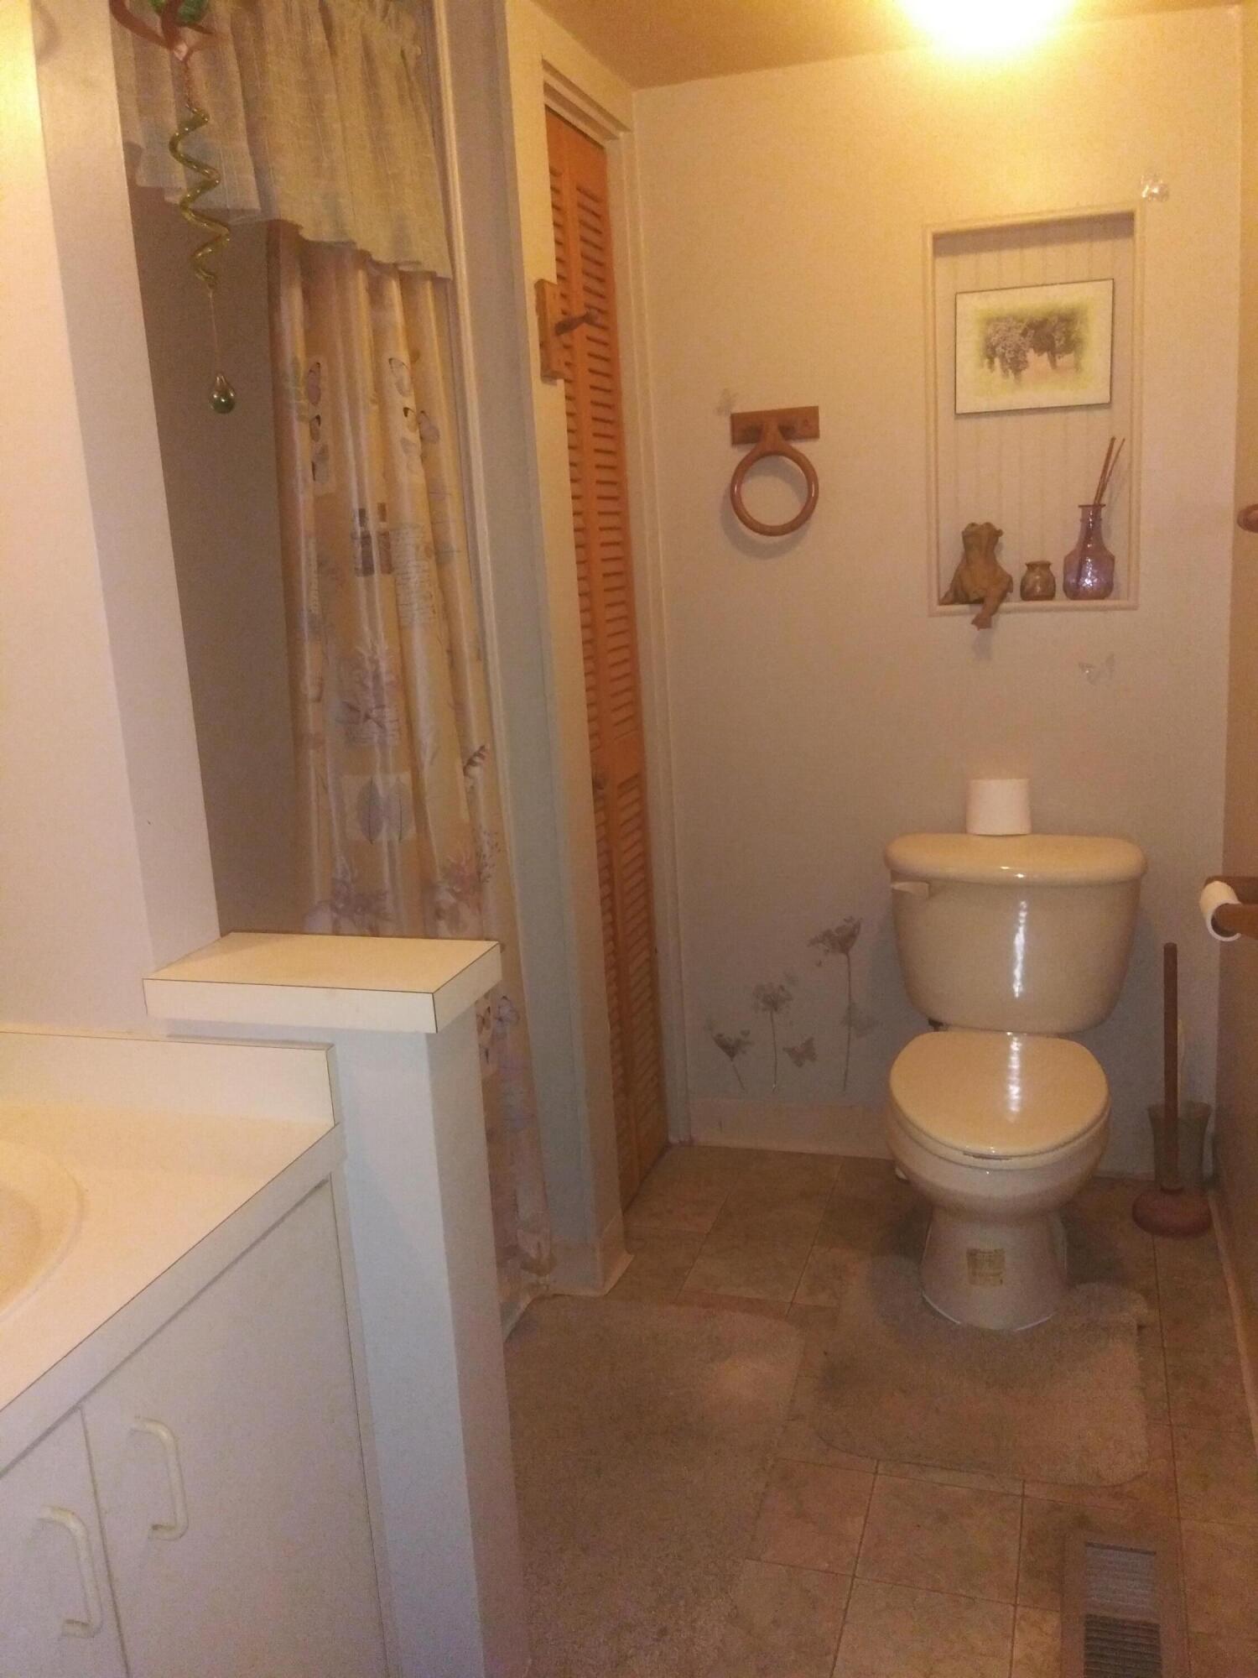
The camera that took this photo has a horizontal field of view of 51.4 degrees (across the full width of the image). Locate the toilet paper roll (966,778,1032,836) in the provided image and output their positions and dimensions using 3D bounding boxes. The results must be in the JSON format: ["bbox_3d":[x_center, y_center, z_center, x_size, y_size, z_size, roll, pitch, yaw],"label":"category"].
[{"bbox_3d":[0.705,-0.061,2.490,0.117,0.100,0.117,1,13,19],"label":"toilet paper roll"}]

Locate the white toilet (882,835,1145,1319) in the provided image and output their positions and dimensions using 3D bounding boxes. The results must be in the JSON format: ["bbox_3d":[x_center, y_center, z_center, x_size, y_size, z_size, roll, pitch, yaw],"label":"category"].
[{"bbox_3d":[0.663,0.417,2.313,0.485,0.750,0.730,1,13,19],"label":"white toilet"}]

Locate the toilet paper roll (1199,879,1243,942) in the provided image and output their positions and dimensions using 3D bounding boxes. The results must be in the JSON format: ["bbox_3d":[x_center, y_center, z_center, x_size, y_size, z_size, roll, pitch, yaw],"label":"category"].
[{"bbox_3d":[0.784,0.093,1.728,0.058,0.058,0.105,1,13,19],"label":"toilet paper roll"}]

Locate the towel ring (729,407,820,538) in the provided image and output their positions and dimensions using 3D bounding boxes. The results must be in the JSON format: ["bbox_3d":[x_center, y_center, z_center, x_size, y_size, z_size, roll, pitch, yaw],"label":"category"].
[{"bbox_3d":[0.284,-0.716,2.561,0.174,0.240,0.065,1,13,19],"label":"towel ring"}]

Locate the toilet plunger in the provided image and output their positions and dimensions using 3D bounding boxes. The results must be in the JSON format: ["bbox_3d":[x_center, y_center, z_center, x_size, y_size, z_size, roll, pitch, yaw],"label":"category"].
[{"bbox_3d":[1.013,0.463,2.443,0.137,0.562,0.137,1,13,19],"label":"toilet plunger"}]

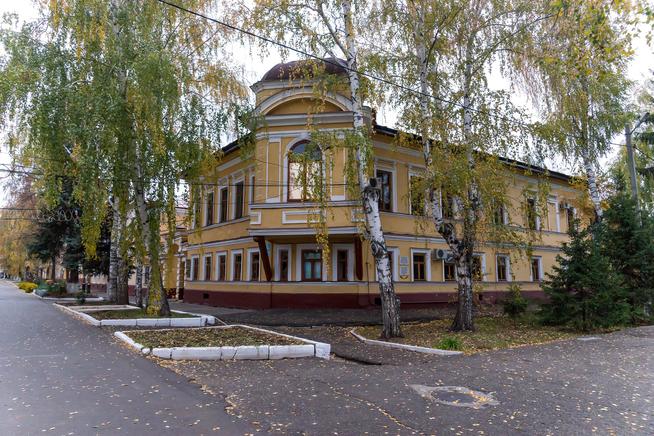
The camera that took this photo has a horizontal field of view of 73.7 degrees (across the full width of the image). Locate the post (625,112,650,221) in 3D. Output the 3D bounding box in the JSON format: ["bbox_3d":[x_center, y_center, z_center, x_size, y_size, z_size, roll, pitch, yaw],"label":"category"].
[{"bbox_3d":[14.195,-0.244,19.313,1.000,9.093,0.300,-7,-11,40],"label":"post"}]

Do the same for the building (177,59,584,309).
[{"bbox_3d":[5.860,-0.850,37.010,29.099,15.400,17.499,6,-10,-35],"label":"building"}]

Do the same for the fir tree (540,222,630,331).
[{"bbox_3d":[9.057,1.935,15.579,2.800,3.750,2.800,-5,-9,30],"label":"fir tree"}]

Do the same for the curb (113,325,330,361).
[{"bbox_3d":[-2.794,3.002,10.461,3.550,0.260,5.300,5,-10,-33],"label":"curb"}]

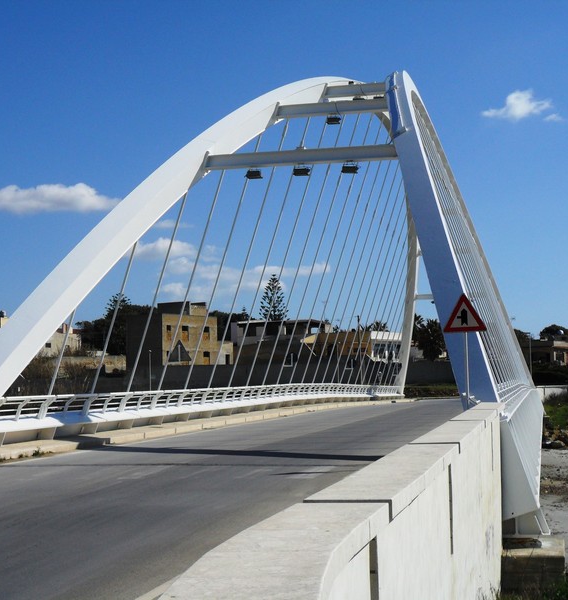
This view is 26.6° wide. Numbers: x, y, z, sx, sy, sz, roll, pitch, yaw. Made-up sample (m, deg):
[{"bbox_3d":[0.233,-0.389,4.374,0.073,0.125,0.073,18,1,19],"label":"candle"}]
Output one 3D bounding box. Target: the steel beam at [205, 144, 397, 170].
[{"bbox_3d":[0.545,-4.710,39.350,6.400,0.420,0.300,-2,-4,12],"label":"steel beam"}]

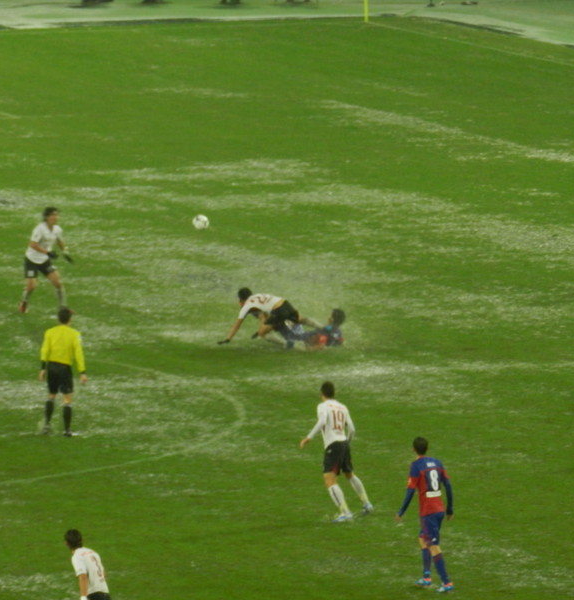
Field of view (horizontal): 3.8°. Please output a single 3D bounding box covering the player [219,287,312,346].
[{"bbox_3d":[-0.234,0.184,122.388,1.450,0.820,0.700,0,7,0],"label":"player"}]

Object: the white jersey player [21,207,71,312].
[{"bbox_3d":[-3.524,-0.611,125.972,0.570,1.540,0.580,-7,9,-45],"label":"white jersey player"}]

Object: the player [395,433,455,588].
[{"bbox_3d":[1.613,2.457,99.159,0.530,1.760,0.460,-4,8,-30],"label":"player"}]

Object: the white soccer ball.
[{"bbox_3d":[-1.297,-1.170,129.500,0.220,0.220,0.220,0,7,0],"label":"white soccer ball"}]

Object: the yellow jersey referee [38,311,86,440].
[{"bbox_3d":[-2.928,0.920,112.371,0.590,1.690,0.370,1,7,3],"label":"yellow jersey referee"}]

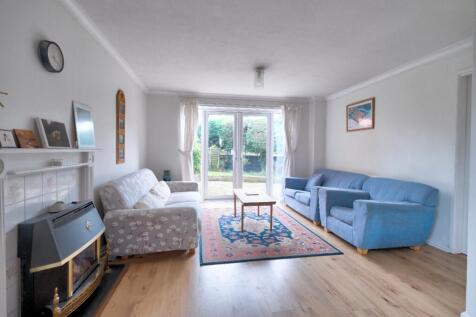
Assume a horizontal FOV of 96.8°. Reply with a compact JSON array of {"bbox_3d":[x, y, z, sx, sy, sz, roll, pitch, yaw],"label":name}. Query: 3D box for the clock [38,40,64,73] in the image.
[{"bbox_3d":[-1.400,-0.766,1.601,0.055,0.210,0.210,0,2,-10],"label":"clock"}]

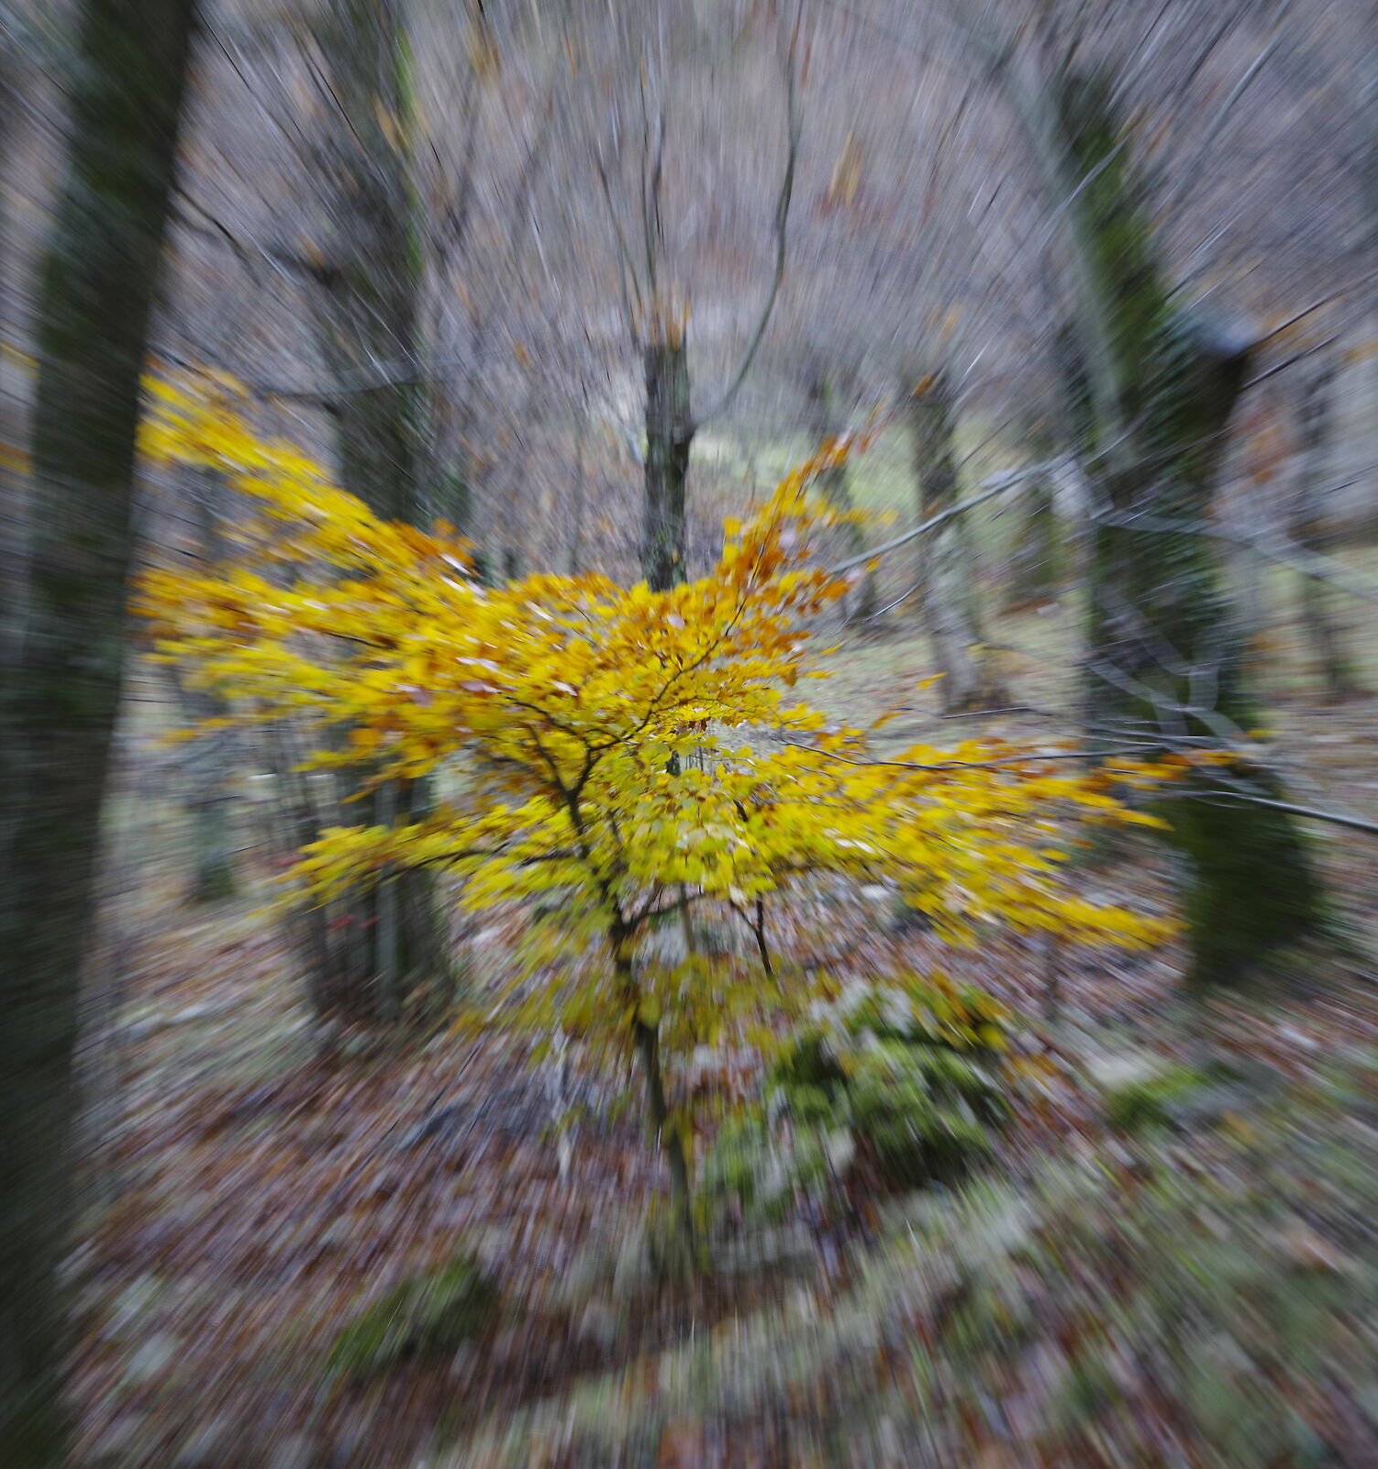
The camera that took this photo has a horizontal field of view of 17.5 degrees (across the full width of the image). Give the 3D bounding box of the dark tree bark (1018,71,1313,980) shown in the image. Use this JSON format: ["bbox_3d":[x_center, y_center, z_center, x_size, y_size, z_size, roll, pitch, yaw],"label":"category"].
[{"bbox_3d":[1.729,-0.749,16.000,0.924,3.267,0.678,-6,3,0],"label":"dark tree bark"}]

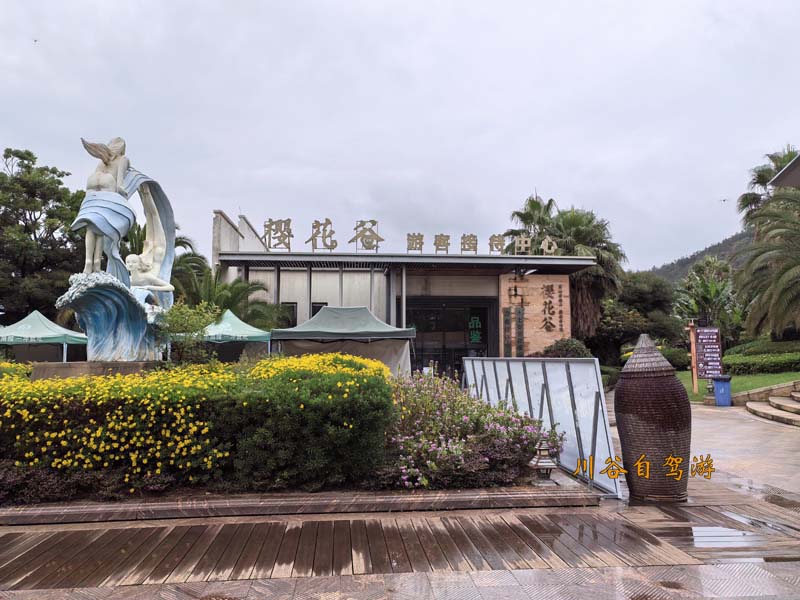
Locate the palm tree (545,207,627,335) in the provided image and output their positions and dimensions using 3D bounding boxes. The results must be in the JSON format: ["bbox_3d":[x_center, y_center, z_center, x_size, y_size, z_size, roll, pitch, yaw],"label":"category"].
[{"bbox_3d":[8.269,-0.236,27.590,3.500,7.723,3.500,0,-4,-5],"label":"palm tree"}]

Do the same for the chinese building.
[{"bbox_3d":[-0.049,0.361,27.828,13.800,6.567,10.000,0,-4,-5],"label":"chinese building"}]

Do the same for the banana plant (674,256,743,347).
[{"bbox_3d":[15.326,0.224,31.000,3.400,4.900,3.300,0,-5,0],"label":"banana plant"}]

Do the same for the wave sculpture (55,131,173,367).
[{"bbox_3d":[-4.805,-0.882,10.692,1.850,3.854,1.400,0,-4,-5],"label":"wave sculpture"}]

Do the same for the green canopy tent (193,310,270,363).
[{"bbox_3d":[-5.531,1.696,20.124,3.000,2.784,3.000,0,-4,-5],"label":"green canopy tent"}]

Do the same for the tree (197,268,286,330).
[{"bbox_3d":[-5.517,1.064,21.780,3.200,4.285,3.000,0,-4,-5],"label":"tree"}]

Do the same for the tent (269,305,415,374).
[{"bbox_3d":[-1.895,1.689,20.927,4.500,2.915,3.000,0,-4,-5],"label":"tent"}]

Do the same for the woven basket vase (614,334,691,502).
[{"bbox_3d":[2.706,1.242,6.677,0.800,1.733,0.800,0,-4,-5],"label":"woven basket vase"}]

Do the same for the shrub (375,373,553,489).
[{"bbox_3d":[0.740,1.460,7.514,1.950,1.180,2.100,0,-4,-5],"label":"shrub"}]

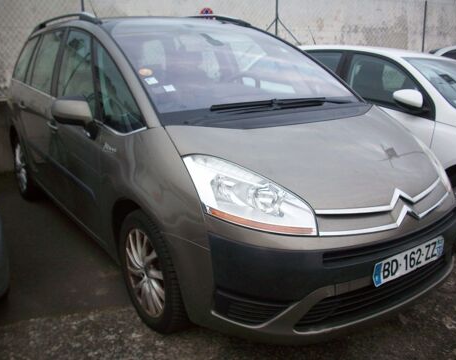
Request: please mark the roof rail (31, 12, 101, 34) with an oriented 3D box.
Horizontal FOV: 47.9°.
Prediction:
[{"bbox_3d":[-1.320,-1.204,3.990,0.070,0.140,1.700,-11,19,-34],"label":"roof rail"}]

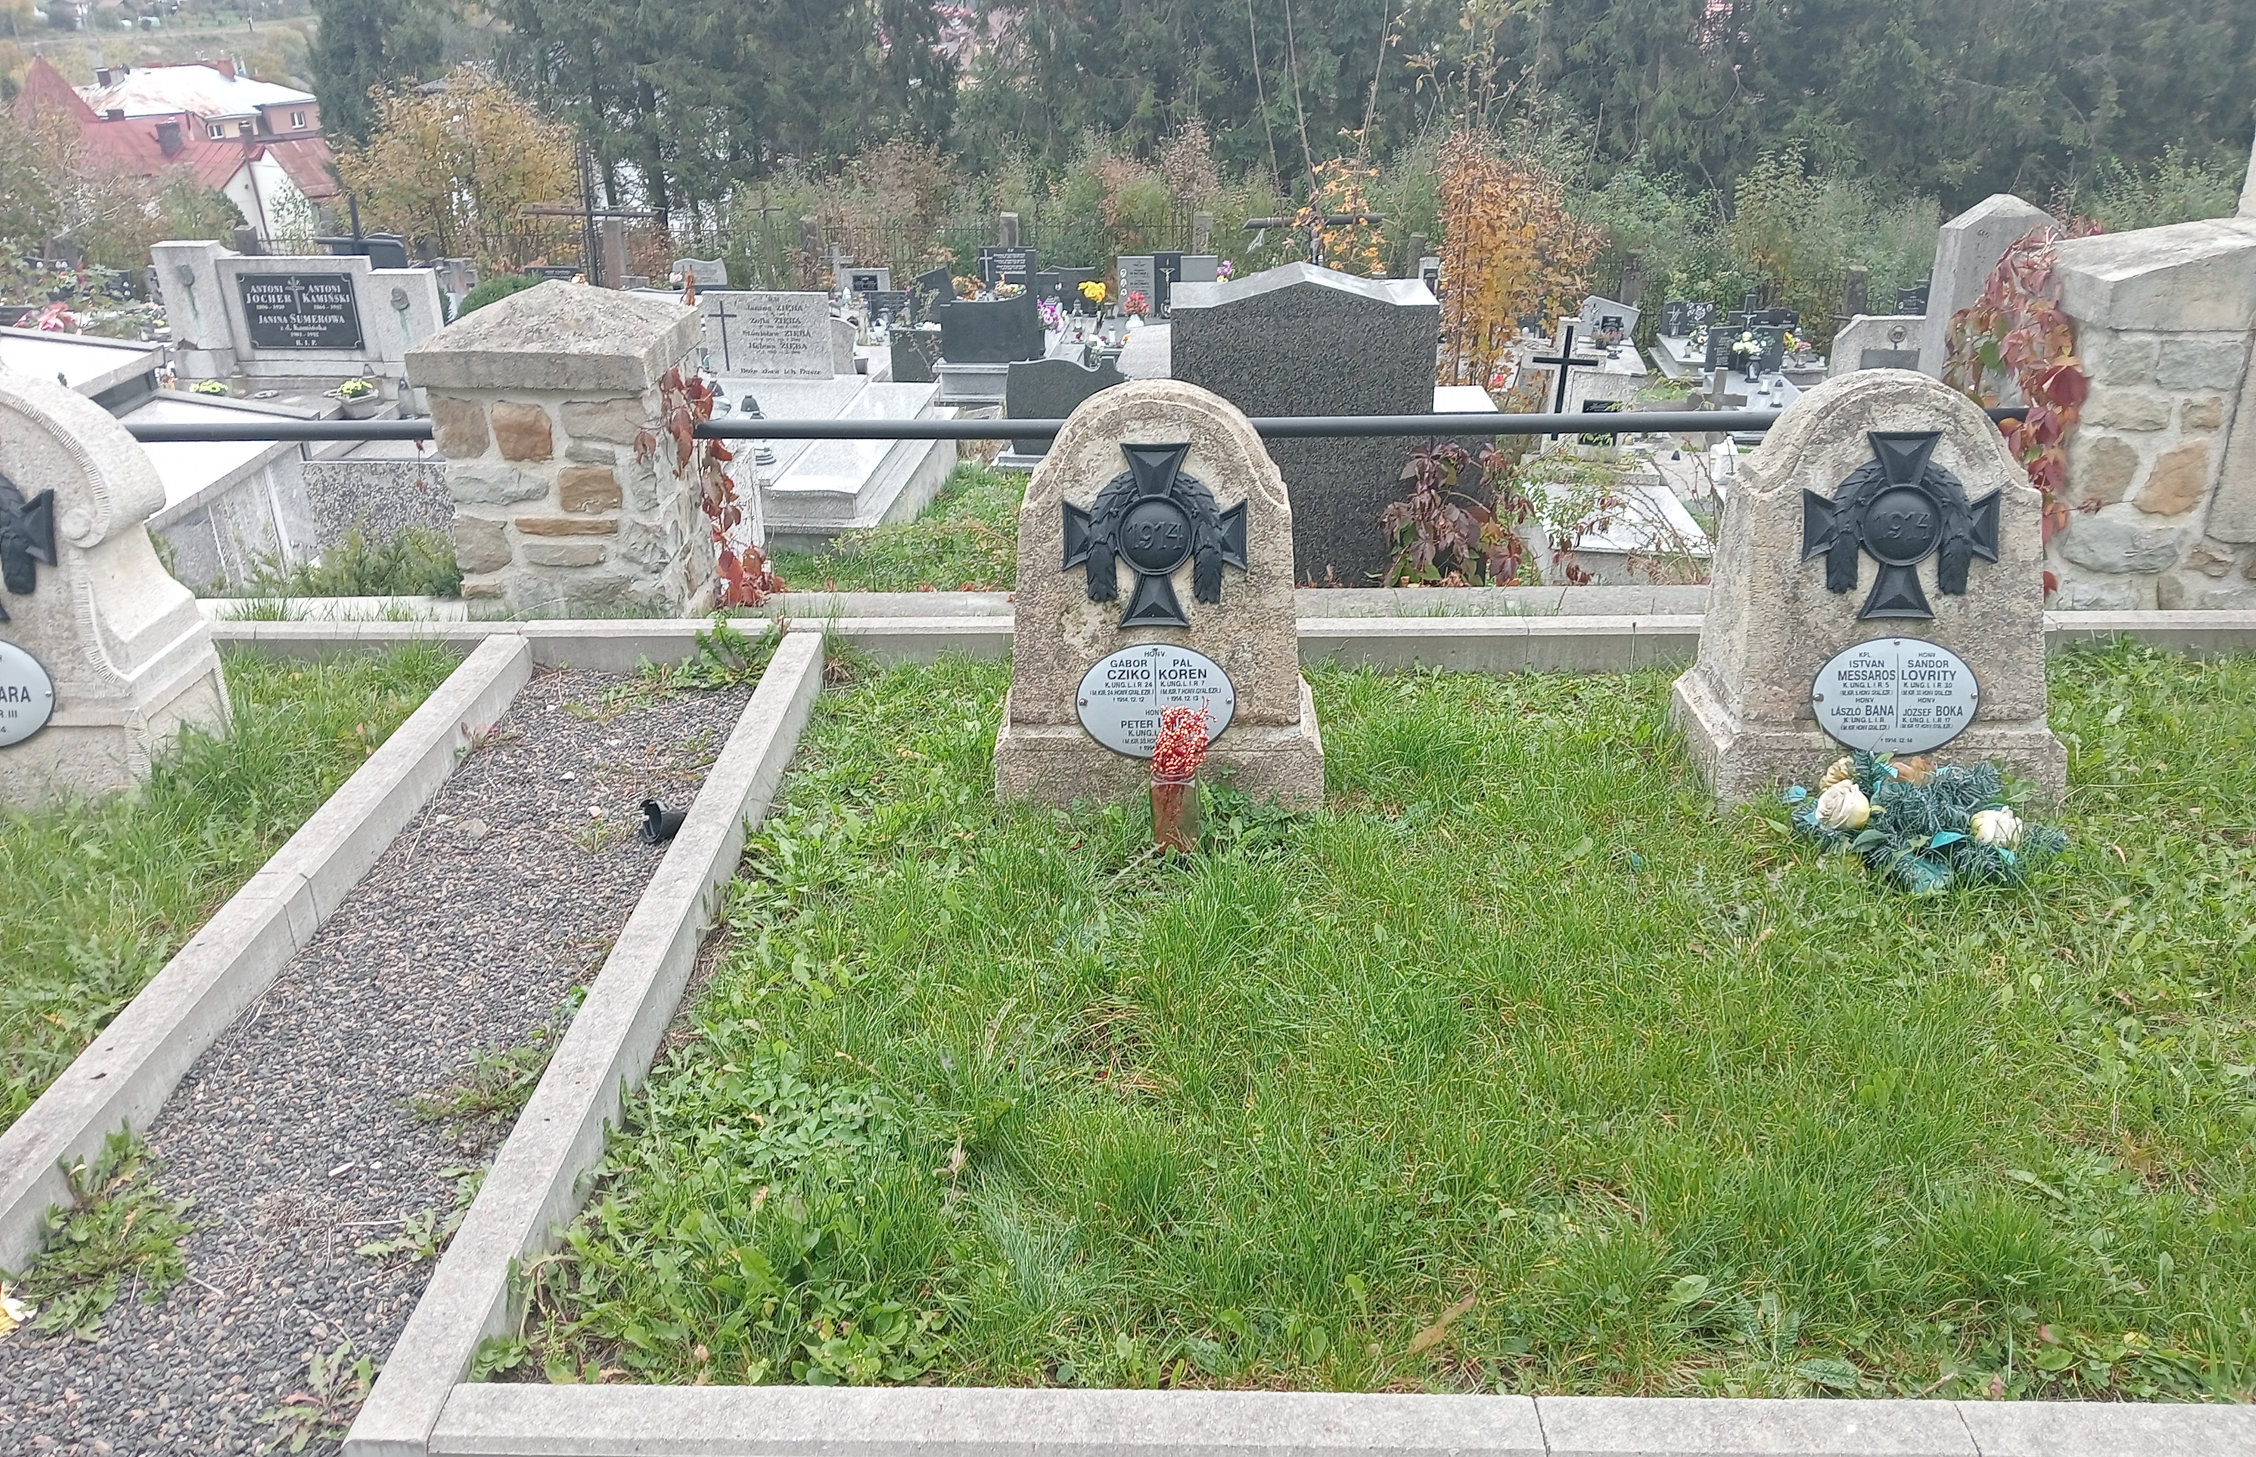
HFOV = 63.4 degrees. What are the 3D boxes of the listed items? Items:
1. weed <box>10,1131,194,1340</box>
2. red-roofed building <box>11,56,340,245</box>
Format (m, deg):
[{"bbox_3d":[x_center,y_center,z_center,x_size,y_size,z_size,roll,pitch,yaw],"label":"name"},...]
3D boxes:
[{"bbox_3d":[-1.128,0.540,2.030,0.145,0.070,0.290,0,24,1],"label":"weed"},{"bbox_3d":[-70.234,-41.992,135.000,17.000,11.500,15.000,7,24,18],"label":"red-roofed building"}]

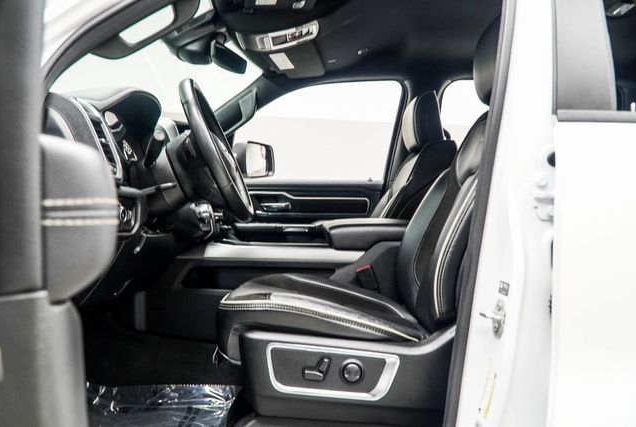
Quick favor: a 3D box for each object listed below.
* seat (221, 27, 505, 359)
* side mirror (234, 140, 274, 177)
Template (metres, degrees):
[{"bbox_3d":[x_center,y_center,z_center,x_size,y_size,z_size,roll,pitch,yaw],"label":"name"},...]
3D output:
[{"bbox_3d":[0.165,-0.090,1.410,0.790,0.850,0.540,1,1,-3],"label":"seat"},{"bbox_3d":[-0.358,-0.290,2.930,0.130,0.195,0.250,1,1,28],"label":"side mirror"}]

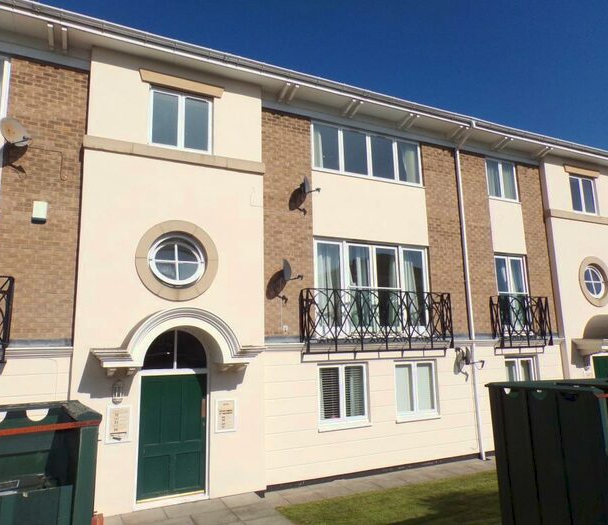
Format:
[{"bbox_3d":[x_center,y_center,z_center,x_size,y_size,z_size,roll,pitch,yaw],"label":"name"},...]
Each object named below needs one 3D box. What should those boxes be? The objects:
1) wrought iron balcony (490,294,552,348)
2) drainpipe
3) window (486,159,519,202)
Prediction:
[{"bbox_3d":[5.397,1.462,11.986,1.730,1.190,0.250,3,-11,-26],"label":"wrought iron balcony"},{"bbox_3d":[4.019,0.541,11.252,0.090,7.692,0.624,3,-11,-26],"label":"drainpipe"},{"bbox_3d":[5.293,-2.150,12.914,1.147,1.096,0.102,4,-11,-26],"label":"window"}]

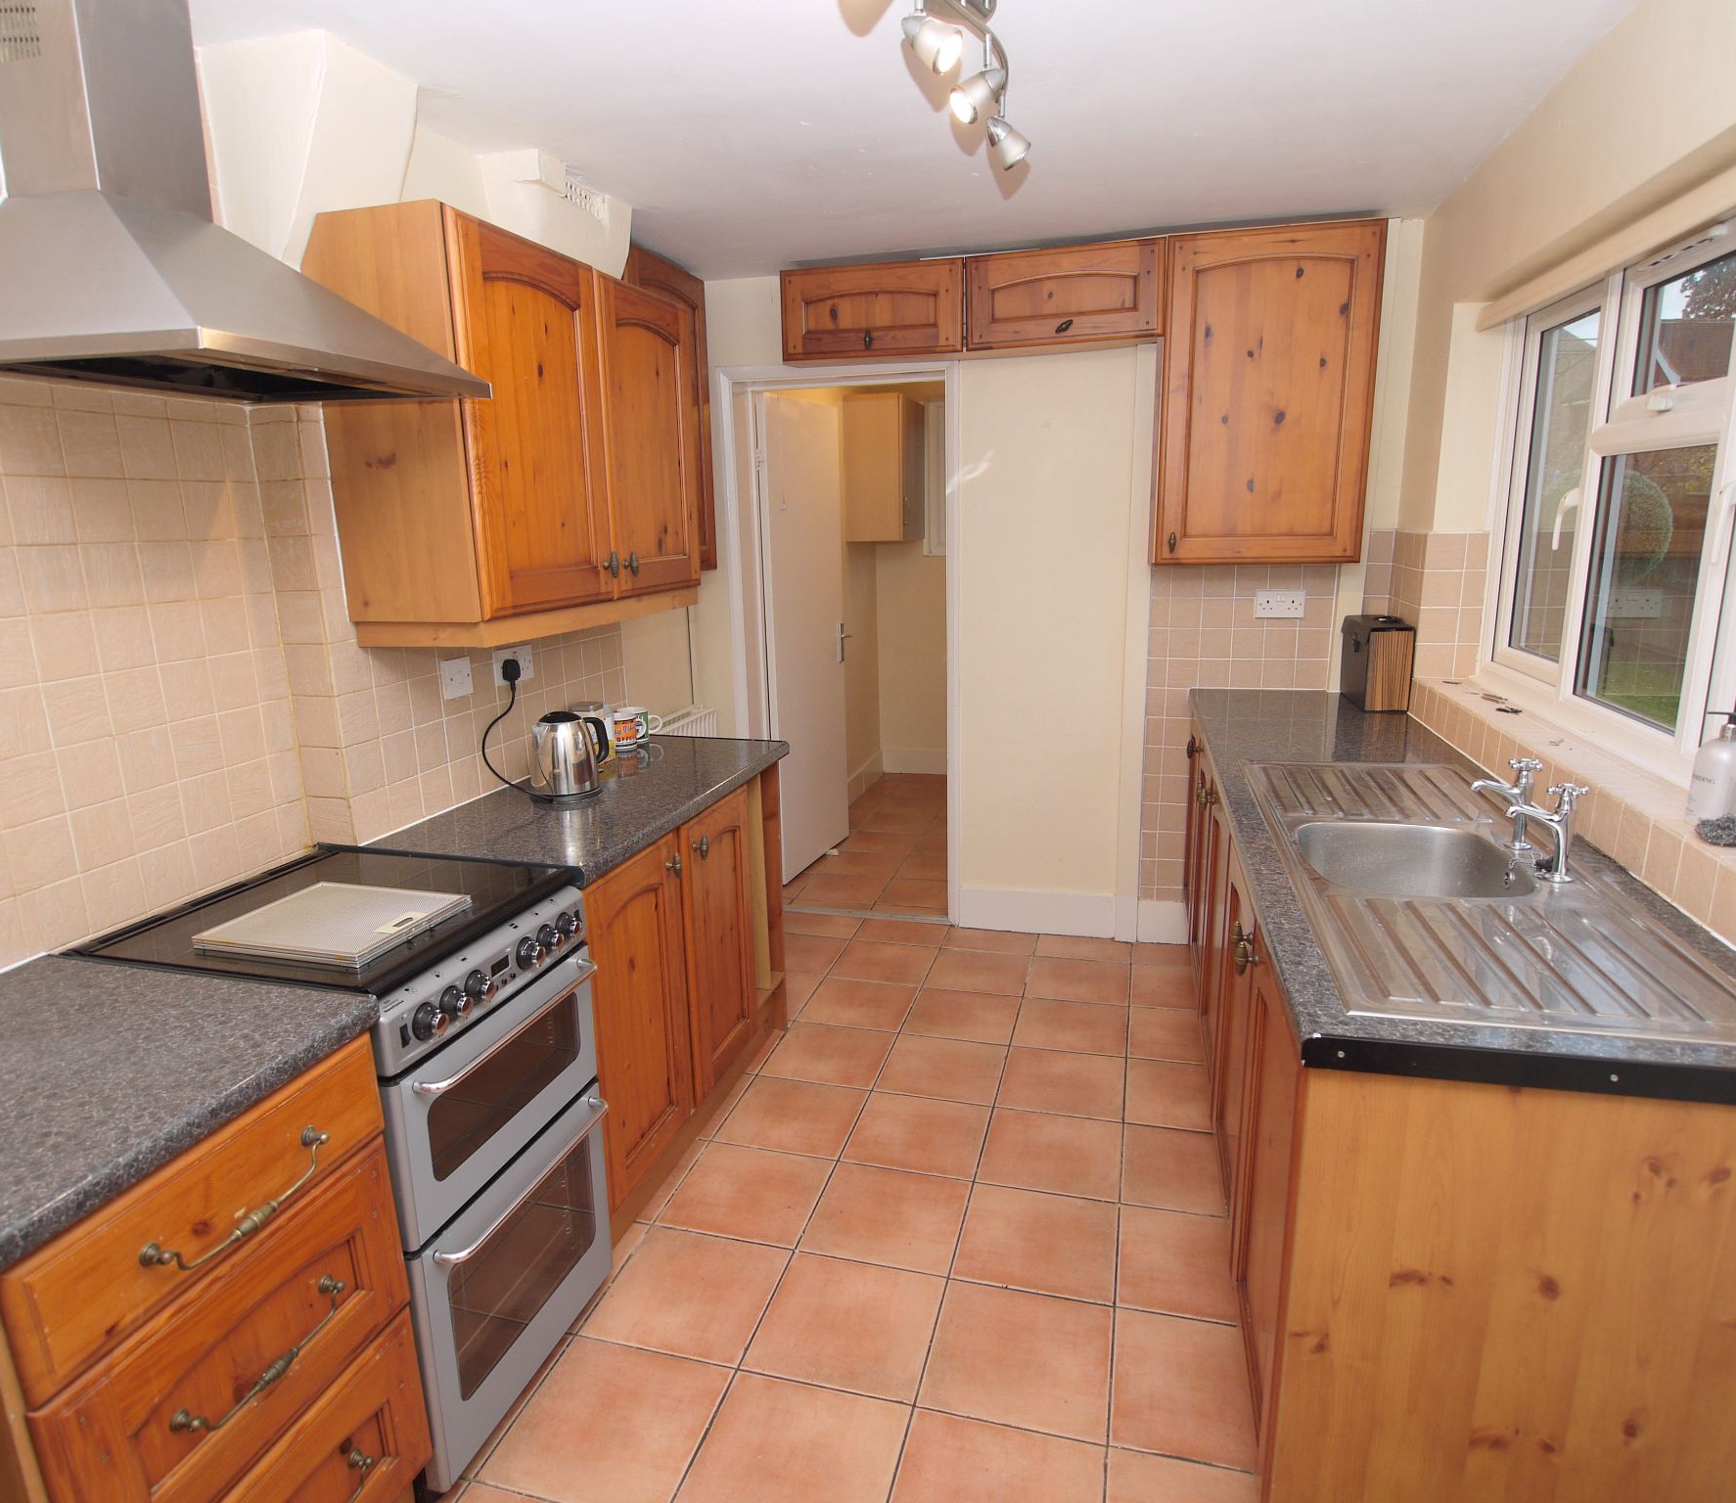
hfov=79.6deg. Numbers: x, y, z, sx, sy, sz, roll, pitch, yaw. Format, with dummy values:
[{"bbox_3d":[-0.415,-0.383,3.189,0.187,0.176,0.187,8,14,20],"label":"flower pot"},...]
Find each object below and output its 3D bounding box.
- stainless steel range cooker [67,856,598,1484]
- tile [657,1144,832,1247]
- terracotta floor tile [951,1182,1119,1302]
[{"bbox_3d":[-0.868,0.696,1.905,0.625,0.888,0.550,3,14,16],"label":"stainless steel range cooker"},{"bbox_3d":[-0.273,1.011,2.387,0.325,0.010,0.325,2,13,15],"label":"tile"},{"bbox_3d":[0.368,1.052,2.248,0.327,0.010,0.327,2,13,15],"label":"terracotta floor tile"}]

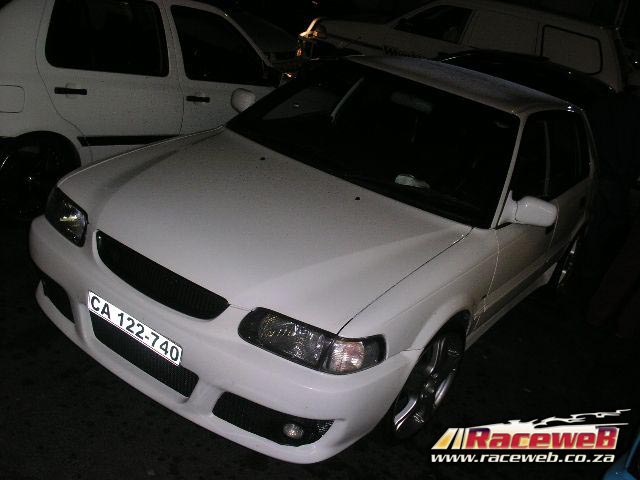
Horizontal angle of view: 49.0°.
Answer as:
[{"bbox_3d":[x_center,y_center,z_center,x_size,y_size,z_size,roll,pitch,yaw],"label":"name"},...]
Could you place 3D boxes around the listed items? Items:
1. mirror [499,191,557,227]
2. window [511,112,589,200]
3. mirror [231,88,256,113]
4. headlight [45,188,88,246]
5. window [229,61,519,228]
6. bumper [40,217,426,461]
[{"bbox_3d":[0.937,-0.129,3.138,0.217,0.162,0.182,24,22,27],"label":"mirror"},{"bbox_3d":[1.300,-0.454,3.910,0.111,0.465,1.778,-2,9,33],"label":"window"},{"bbox_3d":[-0.452,-0.754,3.908,0.217,0.162,0.182,24,22,27],"label":"mirror"},{"bbox_3d":[-0.969,-0.104,2.926,0.414,0.172,0.313,24,22,27],"label":"headlight"},{"bbox_3d":[0.317,-0.582,3.542,1.485,0.121,0.879,24,55,27],"label":"window"},{"bbox_3d":[-0.495,0.271,2.771,1.707,0.465,0.677,24,22,27],"label":"bumper"}]

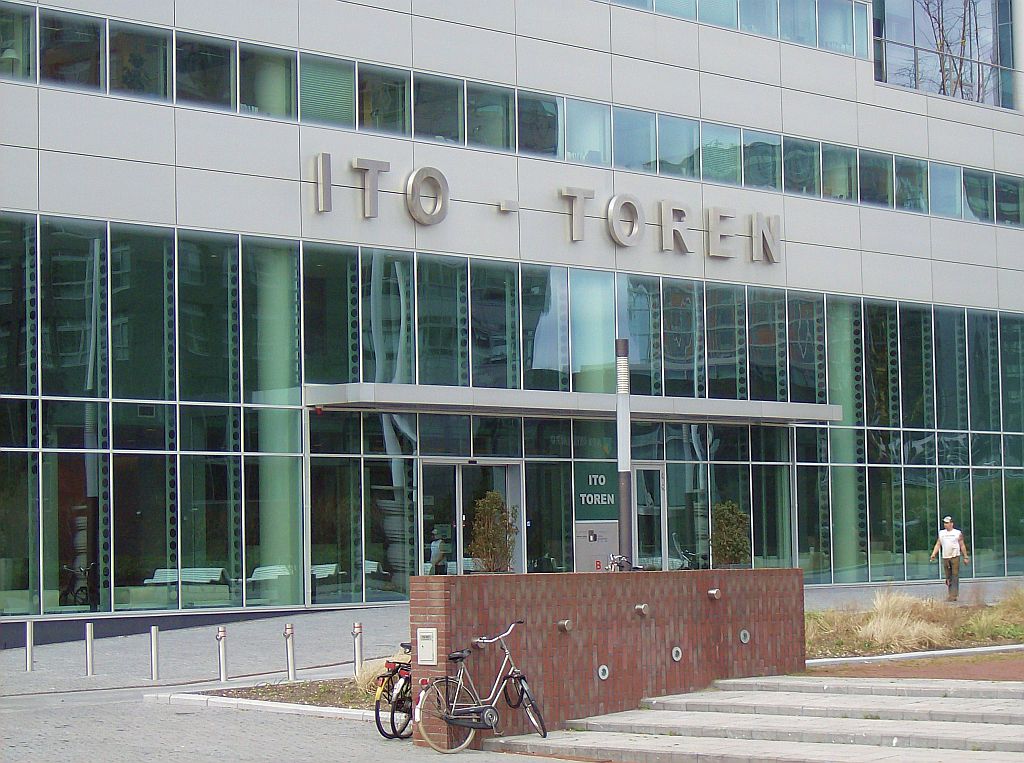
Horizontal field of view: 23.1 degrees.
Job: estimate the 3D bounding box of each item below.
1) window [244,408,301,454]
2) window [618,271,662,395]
[{"bbox_3d":[-4.808,0.998,50.548,0.100,0.904,1.548,-5,-5,43],"label":"window"},{"bbox_3d":[2.864,-0.832,56.394,0.100,3.140,1.482,-5,-5,43],"label":"window"}]

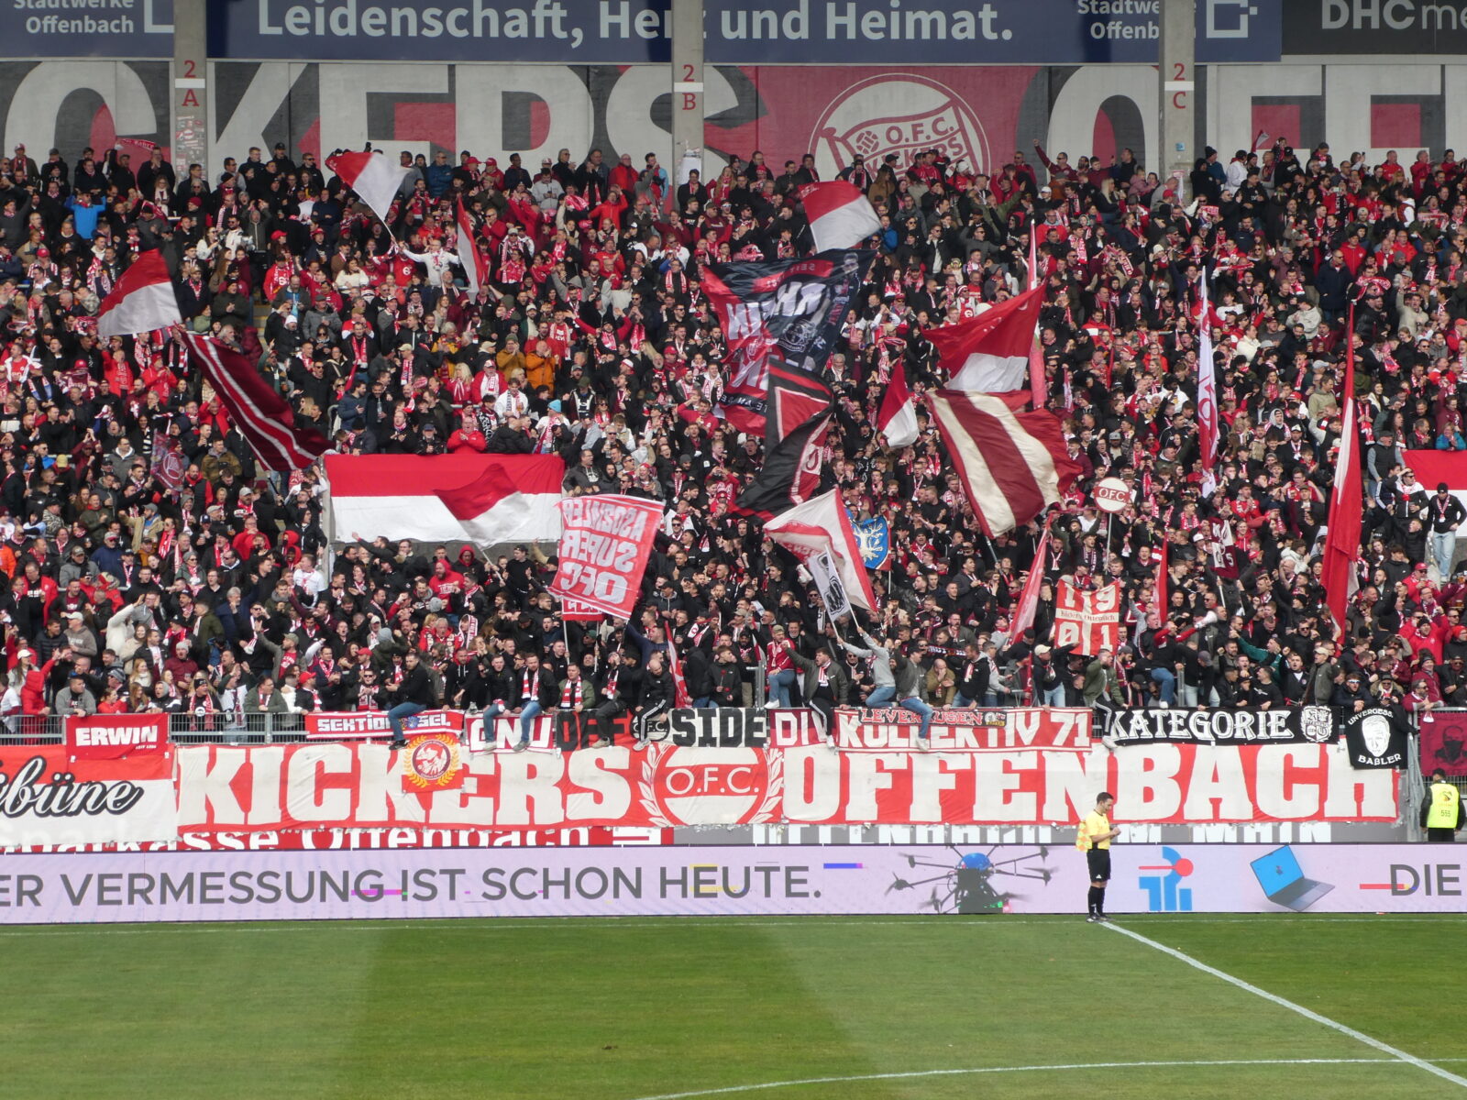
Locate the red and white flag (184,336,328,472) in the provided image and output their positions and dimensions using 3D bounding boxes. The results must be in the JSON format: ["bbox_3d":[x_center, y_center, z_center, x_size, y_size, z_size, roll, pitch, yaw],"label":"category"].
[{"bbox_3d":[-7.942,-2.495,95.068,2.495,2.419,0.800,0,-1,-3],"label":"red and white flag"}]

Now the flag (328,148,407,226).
[{"bbox_3d":[-6.560,-6.478,102.500,1.478,1.437,0.400,0,-1,-3],"label":"flag"}]

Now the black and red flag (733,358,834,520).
[{"bbox_3d":[0.831,-1.831,94.251,1.680,2.662,0.700,0,-1,-3],"label":"black and red flag"}]

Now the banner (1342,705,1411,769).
[{"bbox_3d":[9.802,2.868,87.300,1.014,0.962,0.060,0,-1,-3],"label":"banner"}]

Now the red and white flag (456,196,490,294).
[{"bbox_3d":[-4.571,-5.314,100.300,0.603,1.768,0.500,0,-1,-3],"label":"red and white flag"}]

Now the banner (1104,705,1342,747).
[{"bbox_3d":[7.463,2.712,87.344,3.607,0.595,0.070,0,-1,-3],"label":"banner"}]

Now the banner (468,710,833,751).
[{"bbox_3d":[-1.311,2.735,86.700,5.488,0.625,0.060,0,-1,-3],"label":"banner"}]

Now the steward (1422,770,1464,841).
[{"bbox_3d":[10.719,4.203,86.300,0.640,1.820,0.380,0,-1,-11],"label":"steward"}]

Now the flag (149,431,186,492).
[{"bbox_3d":[-9.332,-1.455,94.300,0.623,1.001,0.200,0,-1,-3],"label":"flag"}]

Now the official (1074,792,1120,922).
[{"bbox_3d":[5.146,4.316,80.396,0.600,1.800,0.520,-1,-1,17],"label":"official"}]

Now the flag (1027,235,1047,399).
[{"bbox_3d":[4.873,-3.715,91.800,0.313,2.740,0.280,0,-1,-3],"label":"flag"}]

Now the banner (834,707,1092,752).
[{"bbox_3d":[3.580,2.804,89.141,4.000,0.696,0.050,0,-1,-3],"label":"banner"}]

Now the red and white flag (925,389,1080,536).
[{"bbox_3d":[4.404,-1.424,93.545,2.530,2.417,0.800,0,-1,-3],"label":"red and white flag"}]

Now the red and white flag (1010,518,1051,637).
[{"bbox_3d":[4.602,0.435,88.700,0.604,1.848,0.300,0,-1,-3],"label":"red and white flag"}]

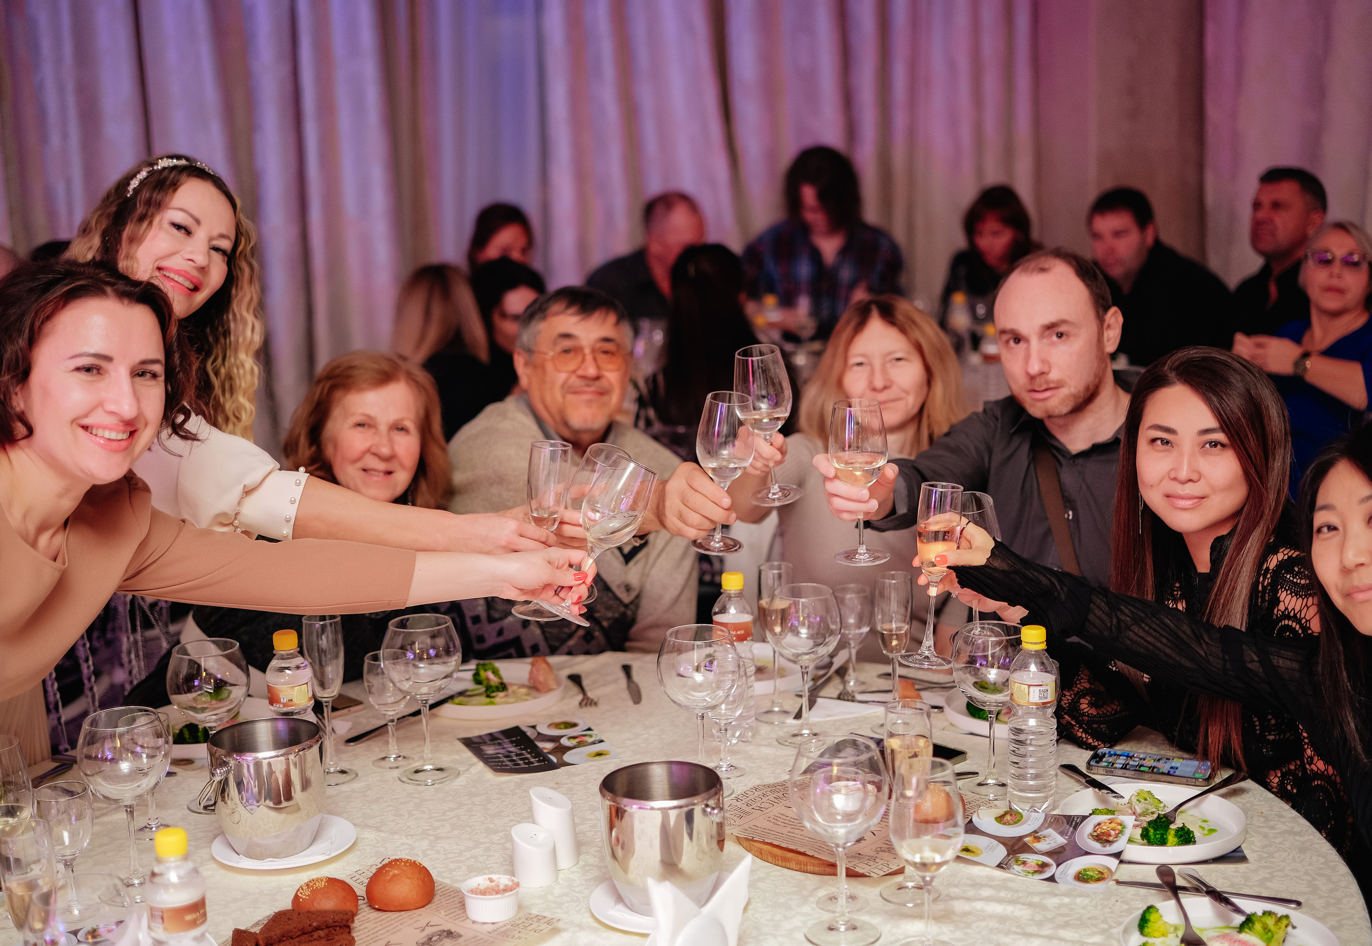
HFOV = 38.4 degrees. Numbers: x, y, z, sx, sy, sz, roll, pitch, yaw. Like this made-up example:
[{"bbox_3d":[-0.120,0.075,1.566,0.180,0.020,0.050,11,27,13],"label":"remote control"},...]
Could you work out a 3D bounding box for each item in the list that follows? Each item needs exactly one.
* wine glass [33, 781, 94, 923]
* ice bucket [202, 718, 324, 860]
[{"bbox_3d":[-0.706,0.434,2.252,0.065,0.152,0.065,-2,12,0],"label":"wine glass"},{"bbox_3d":[-0.509,0.389,2.414,0.140,0.139,0.151,-2,12,0],"label":"ice bucket"}]

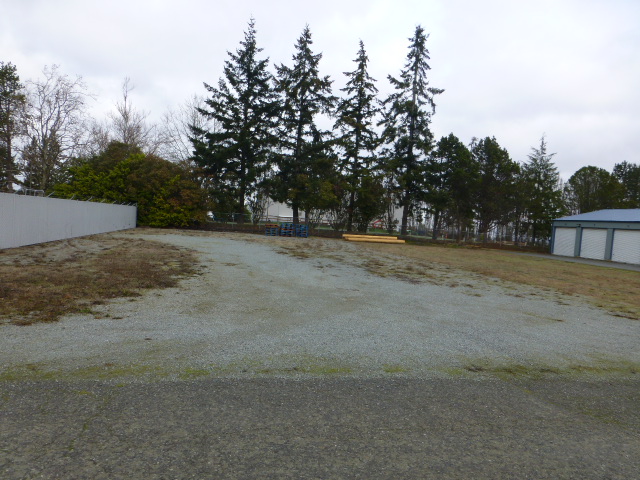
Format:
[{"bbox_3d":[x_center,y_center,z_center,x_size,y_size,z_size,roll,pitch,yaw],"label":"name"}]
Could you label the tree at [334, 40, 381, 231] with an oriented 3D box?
[{"bbox_3d":[4.770,-13.110,56.440,5.470,24.090,5.310,3,3,4],"label":"tree"}]

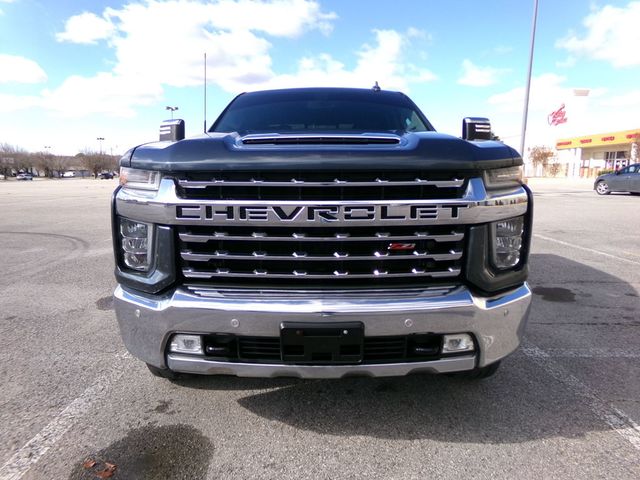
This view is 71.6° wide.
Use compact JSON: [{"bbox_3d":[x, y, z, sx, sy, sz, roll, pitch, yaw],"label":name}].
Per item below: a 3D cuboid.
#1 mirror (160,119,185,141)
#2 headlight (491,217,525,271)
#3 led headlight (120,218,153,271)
[{"bbox_3d":[-1.127,-0.734,3.326,0.200,0.320,0.150,0,9,1],"label":"mirror"},{"bbox_3d":[0.855,0.014,2.016,0.170,0.245,0.130,-2,9,-11],"label":"headlight"},{"bbox_3d":[-0.840,0.027,1.997,0.170,0.245,0.130,2,9,13],"label":"led headlight"}]

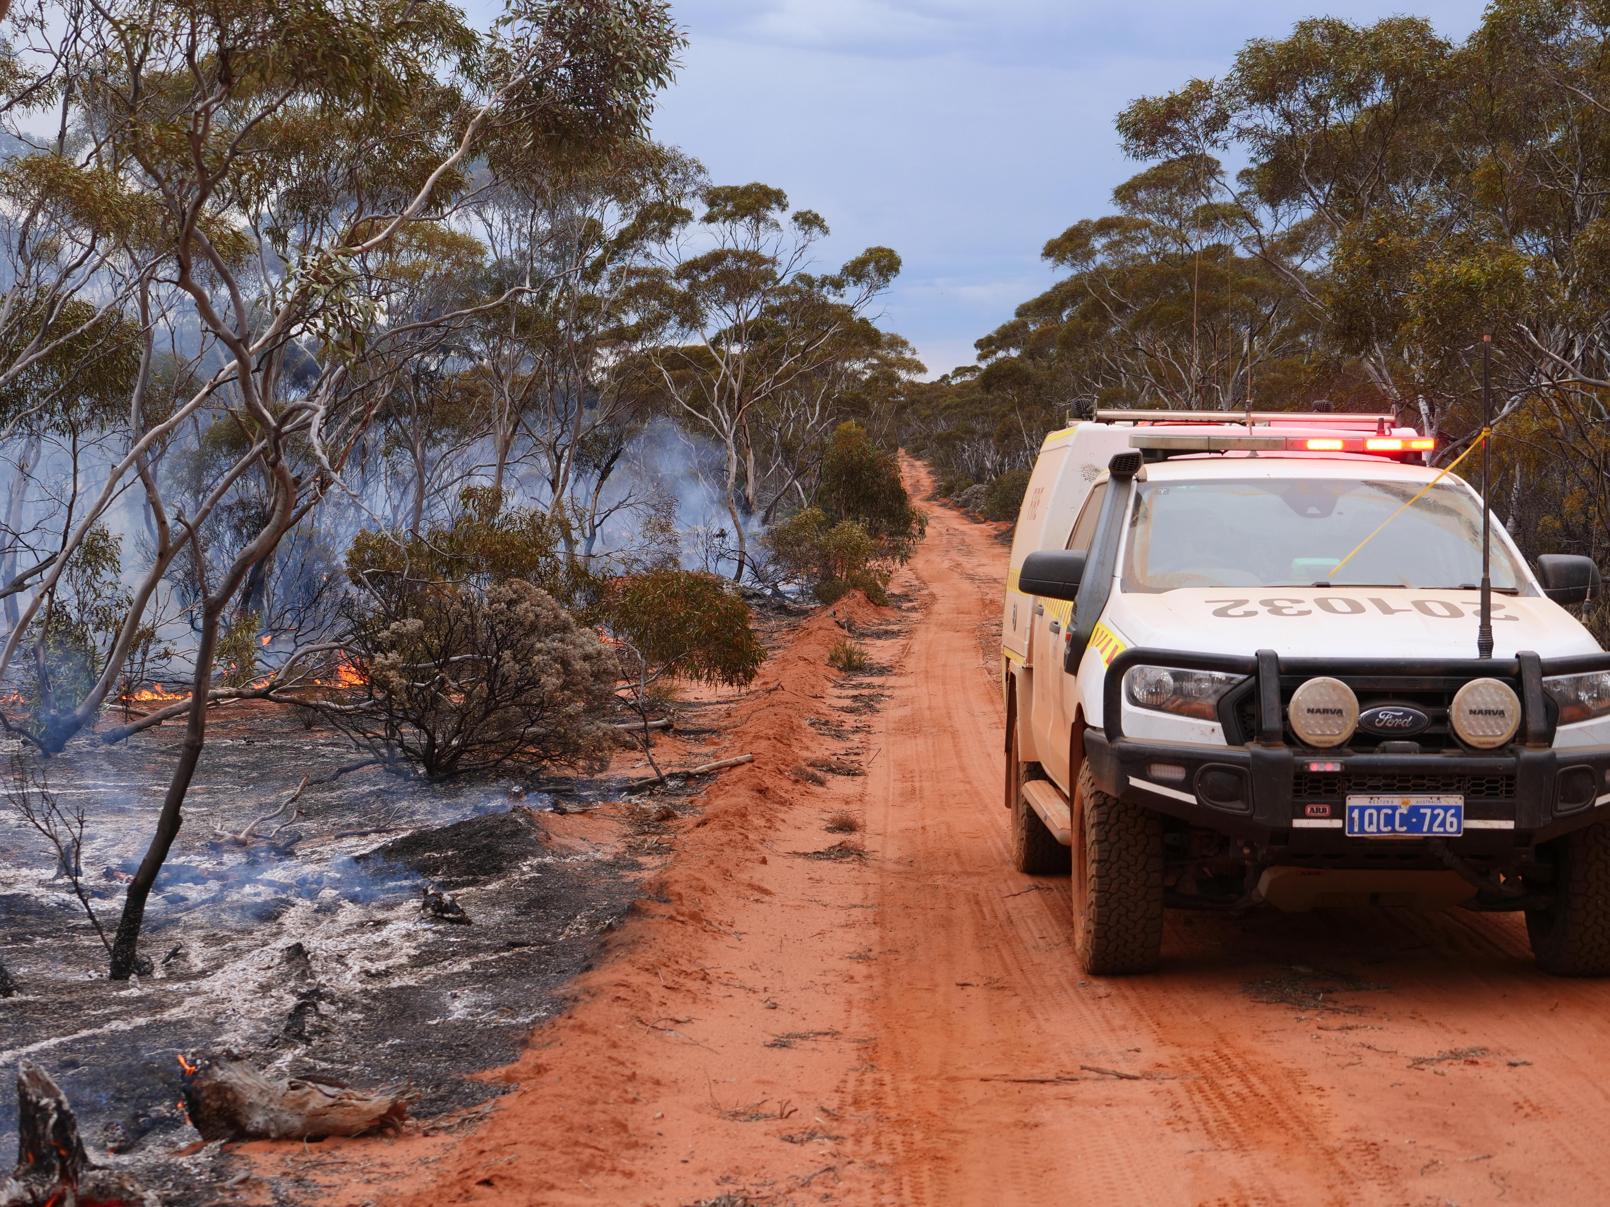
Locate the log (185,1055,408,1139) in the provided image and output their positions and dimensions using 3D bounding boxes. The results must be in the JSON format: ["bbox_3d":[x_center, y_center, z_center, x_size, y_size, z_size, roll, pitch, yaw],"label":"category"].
[{"bbox_3d":[-1.306,1.274,8.370,0.600,0.215,0.210,0,1,-6],"label":"log"}]

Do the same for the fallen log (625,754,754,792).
[{"bbox_3d":[-0.671,1.000,19.300,0.900,0.065,0.065,-10,7,-35],"label":"fallen log"}]

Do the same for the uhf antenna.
[{"bbox_3d":[2.197,-0.331,10.500,0.047,1.080,0.047,0,1,0],"label":"uhf antenna"}]

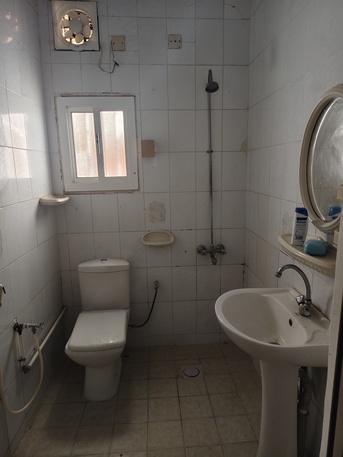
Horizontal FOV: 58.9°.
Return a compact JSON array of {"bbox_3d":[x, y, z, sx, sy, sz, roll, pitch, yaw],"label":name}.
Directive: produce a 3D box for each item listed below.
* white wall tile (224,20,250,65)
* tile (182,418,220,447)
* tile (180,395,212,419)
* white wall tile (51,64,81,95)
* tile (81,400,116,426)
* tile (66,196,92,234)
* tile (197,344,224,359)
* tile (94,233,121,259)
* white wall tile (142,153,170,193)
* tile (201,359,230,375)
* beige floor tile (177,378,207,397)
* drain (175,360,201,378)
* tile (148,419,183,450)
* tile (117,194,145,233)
[{"bbox_3d":[0.466,-1.323,2.164,0.188,0.298,0.010,-2,11,-3],"label":"white wall tile"},{"bbox_3d":[0.169,1.165,1.736,0.198,0.010,0.196,-2,11,-3],"label":"tile"},{"bbox_3d":[0.155,1.129,1.920,0.200,0.010,0.195,-2,11,-3],"label":"tile"},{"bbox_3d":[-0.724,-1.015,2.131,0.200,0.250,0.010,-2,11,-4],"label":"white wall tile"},{"bbox_3d":[-0.441,1.152,1.893,0.198,0.010,0.196,-2,11,-3],"label":"tile"},{"bbox_3d":[-0.702,-0.108,2.315,0.200,0.300,0.010,-2,11,-4],"label":"tile"},{"bbox_3d":[0.312,1.017,2.506,0.200,0.010,0.200,-2,11,-4],"label":"tile"},{"bbox_3d":[-0.497,0.180,2.386,0.200,0.300,0.010,-2,11,-4],"label":"tile"},{"bbox_3d":[-0.114,-0.423,2.294,0.200,0.300,0.010,-2,11,-4],"label":"white wall tile"},{"bbox_3d":[0.323,1.042,2.295,0.200,0.010,0.193,-2,11,-3],"label":"tile"},{"bbox_3d":[0.143,1.093,2.104,0.200,0.010,0.195,-2,11,-3],"label":"beige floor tile"},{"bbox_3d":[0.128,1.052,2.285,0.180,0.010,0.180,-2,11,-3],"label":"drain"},{"bbox_3d":[-0.031,1.162,1.714,0.200,0.010,0.193,-2,11,-3],"label":"tile"},{"bbox_3d":[-0.308,-0.125,2.352,0.200,0.300,0.010,-2,11,-3],"label":"tile"}]

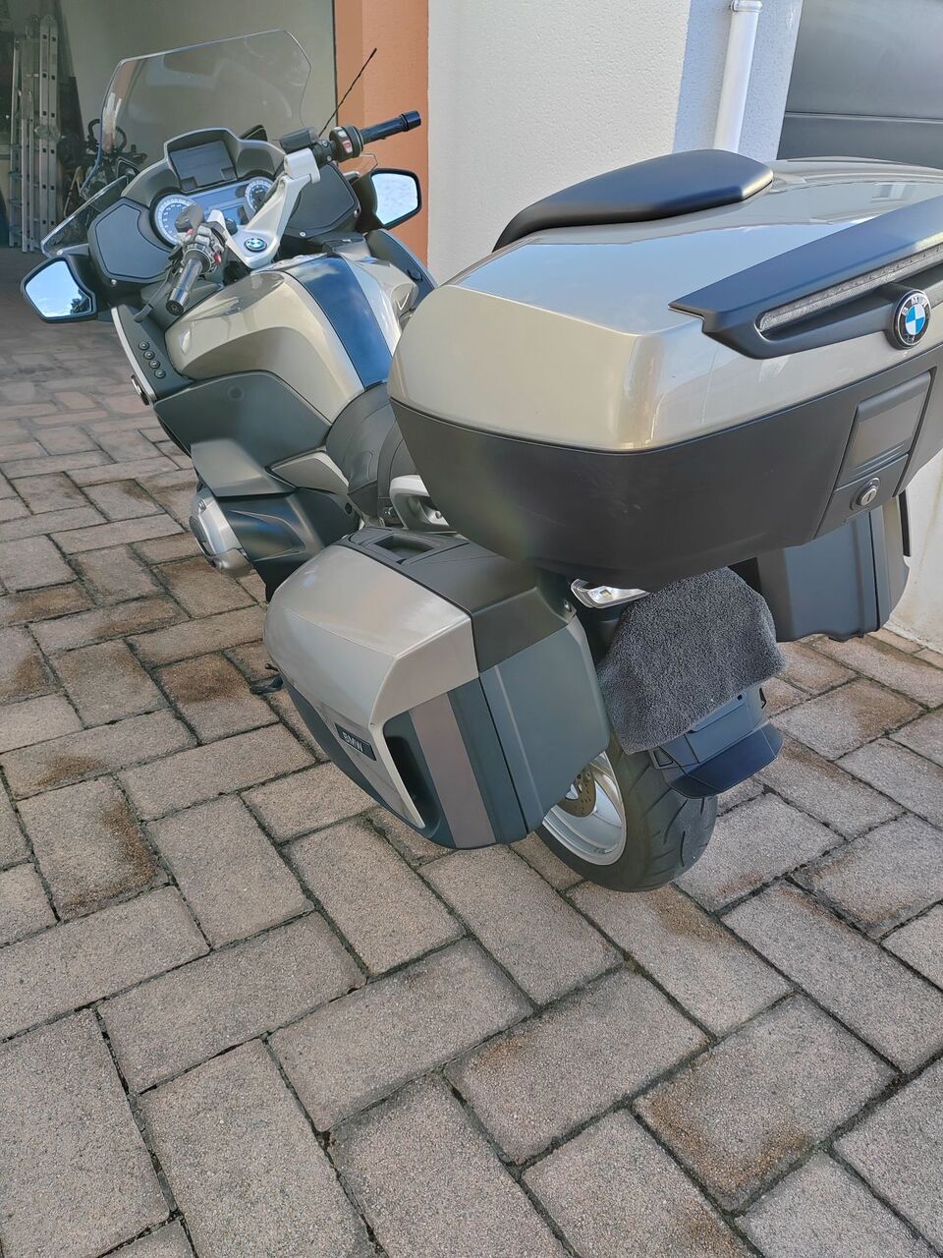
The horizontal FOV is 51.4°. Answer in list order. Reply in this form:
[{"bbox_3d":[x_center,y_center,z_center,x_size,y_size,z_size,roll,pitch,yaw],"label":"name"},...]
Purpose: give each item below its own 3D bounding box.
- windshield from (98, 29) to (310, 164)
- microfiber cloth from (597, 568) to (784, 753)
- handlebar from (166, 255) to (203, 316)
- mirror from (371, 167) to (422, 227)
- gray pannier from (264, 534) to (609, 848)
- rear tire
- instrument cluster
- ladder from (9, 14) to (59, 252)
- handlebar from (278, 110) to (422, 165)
[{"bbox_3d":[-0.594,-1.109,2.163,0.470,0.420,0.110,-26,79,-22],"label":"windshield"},{"bbox_3d":[0.308,0.027,1.339,0.280,0.260,0.120,-26,37,-22],"label":"microfiber cloth"},{"bbox_3d":[-0.538,-0.651,1.850,0.042,0.042,0.160,-2,52,11],"label":"handlebar"},{"bbox_3d":[-0.192,-1.077,2.454,0.140,0.128,0.080,-18,35,-12],"label":"mirror"},{"bbox_3d":[-0.073,0.037,1.377,0.280,0.365,0.500,-26,30,-22],"label":"gray pannier"},{"bbox_3d":[0.193,0.183,1.783,0.180,0.630,0.630,-26,37,-22],"label":"rear tire"},{"bbox_3d":[-0.602,-0.982,2.297,0.320,0.140,0.070,-26,12,-22],"label":"instrument cluster"},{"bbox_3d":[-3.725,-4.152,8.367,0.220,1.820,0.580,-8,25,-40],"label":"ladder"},{"bbox_3d":[-0.278,-1.091,2.196,0.340,0.095,0.110,-26,37,-22],"label":"handlebar"}]

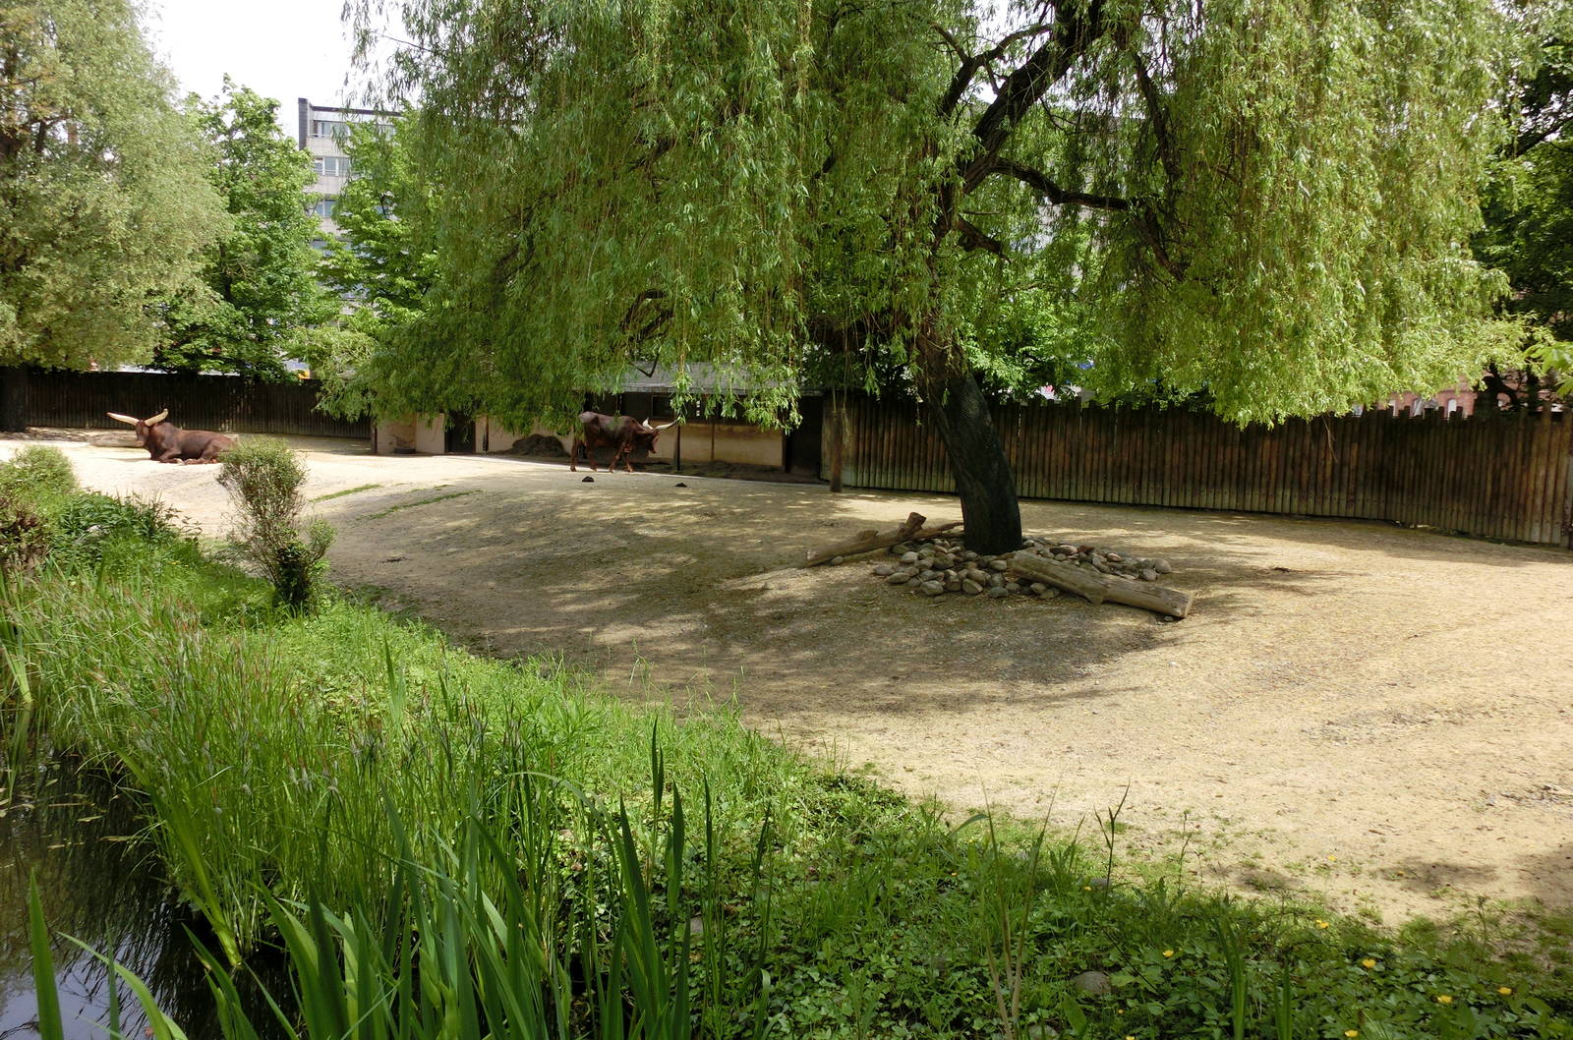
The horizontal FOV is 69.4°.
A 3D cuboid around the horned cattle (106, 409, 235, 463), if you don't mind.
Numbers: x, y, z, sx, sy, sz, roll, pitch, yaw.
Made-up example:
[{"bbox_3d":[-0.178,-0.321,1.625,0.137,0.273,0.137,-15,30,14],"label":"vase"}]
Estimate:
[{"bbox_3d":[-13.090,-1.793,24.200,2.250,1.120,1.150,-2,7,-37],"label":"horned cattle"}]

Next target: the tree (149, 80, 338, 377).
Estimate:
[{"bbox_3d":[-20.059,-9.746,42.000,6.200,12.600,6.200,2,6,0],"label":"tree"}]

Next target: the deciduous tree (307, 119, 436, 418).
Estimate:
[{"bbox_3d":[-14.165,-8.439,39.500,5.000,11.000,5.000,2,6,0],"label":"deciduous tree"}]

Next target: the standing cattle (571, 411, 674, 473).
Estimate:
[{"bbox_3d":[-3.755,-1.772,26.000,2.200,1.380,0.850,0,6,-20],"label":"standing cattle"}]

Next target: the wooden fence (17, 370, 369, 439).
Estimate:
[{"bbox_3d":[-20.012,-3.895,38.300,11.900,1.900,0.350,2,6,3],"label":"wooden fence"}]

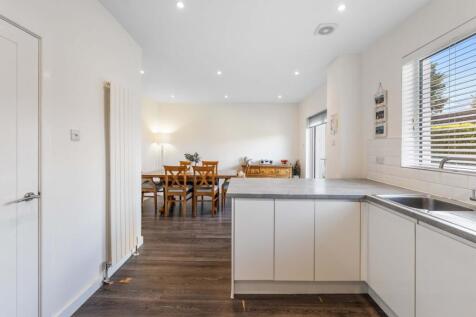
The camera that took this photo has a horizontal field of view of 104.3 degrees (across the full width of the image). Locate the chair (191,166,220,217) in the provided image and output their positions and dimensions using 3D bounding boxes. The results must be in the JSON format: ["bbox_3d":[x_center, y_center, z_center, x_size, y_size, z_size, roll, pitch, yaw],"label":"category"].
[{"bbox_3d":[-0.645,0.633,3.740,0.460,0.975,0.490,0,2,0],"label":"chair"}]

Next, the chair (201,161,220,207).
[{"bbox_3d":[-0.725,0.585,4.660,0.460,0.975,0.490,0,2,0],"label":"chair"}]

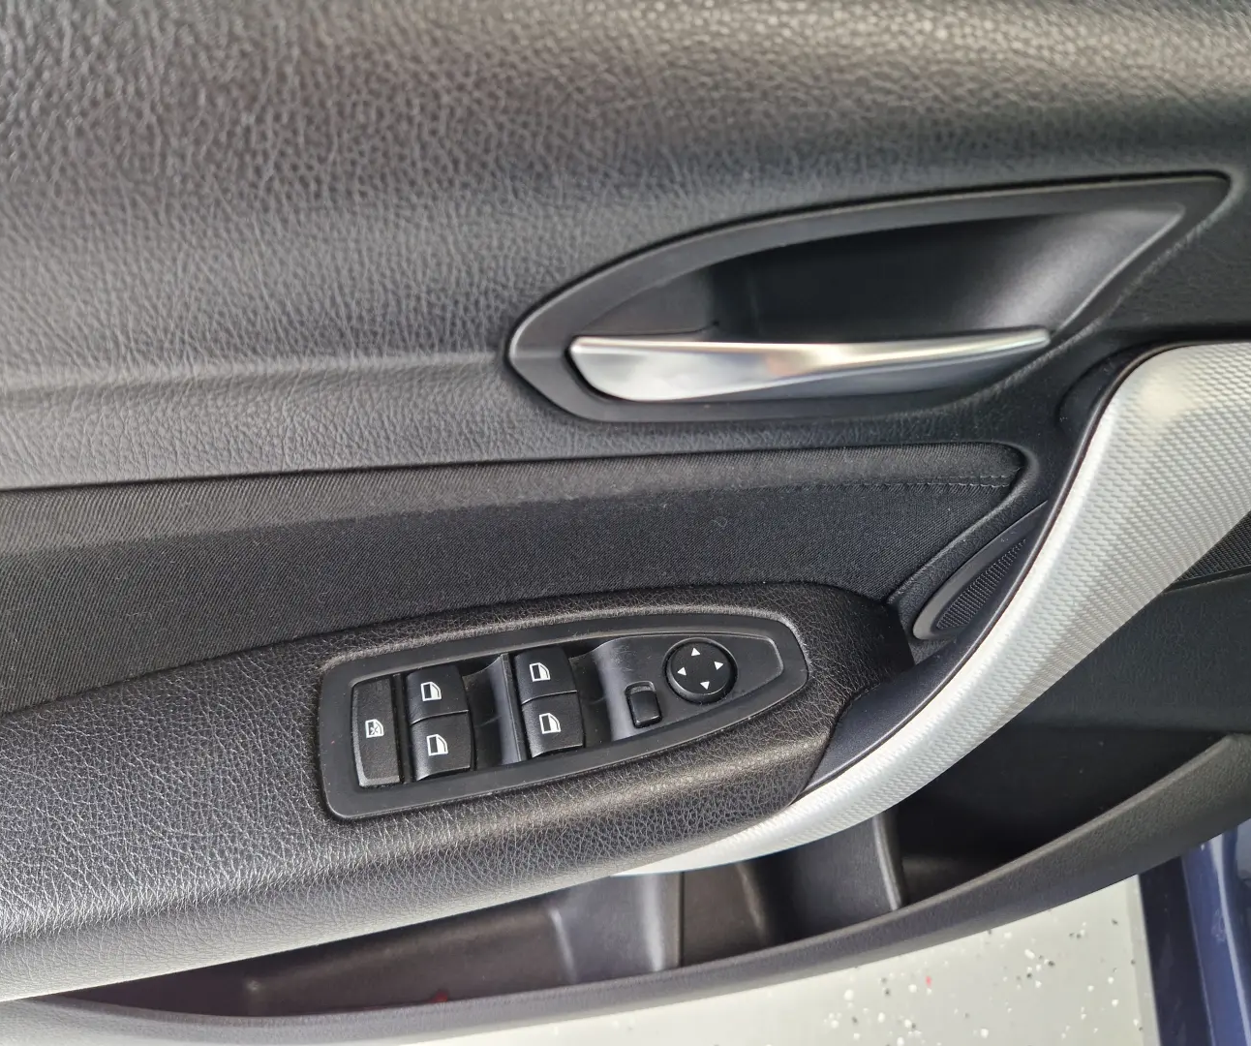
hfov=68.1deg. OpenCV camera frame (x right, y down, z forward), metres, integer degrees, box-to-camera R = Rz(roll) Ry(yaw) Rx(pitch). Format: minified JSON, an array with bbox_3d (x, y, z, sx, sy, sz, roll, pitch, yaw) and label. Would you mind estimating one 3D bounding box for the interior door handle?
[{"bbox_3d":[0.059,-0.051,0.298,0.153,0.023,0.021,-3,42,-1],"label":"interior door handle"}]

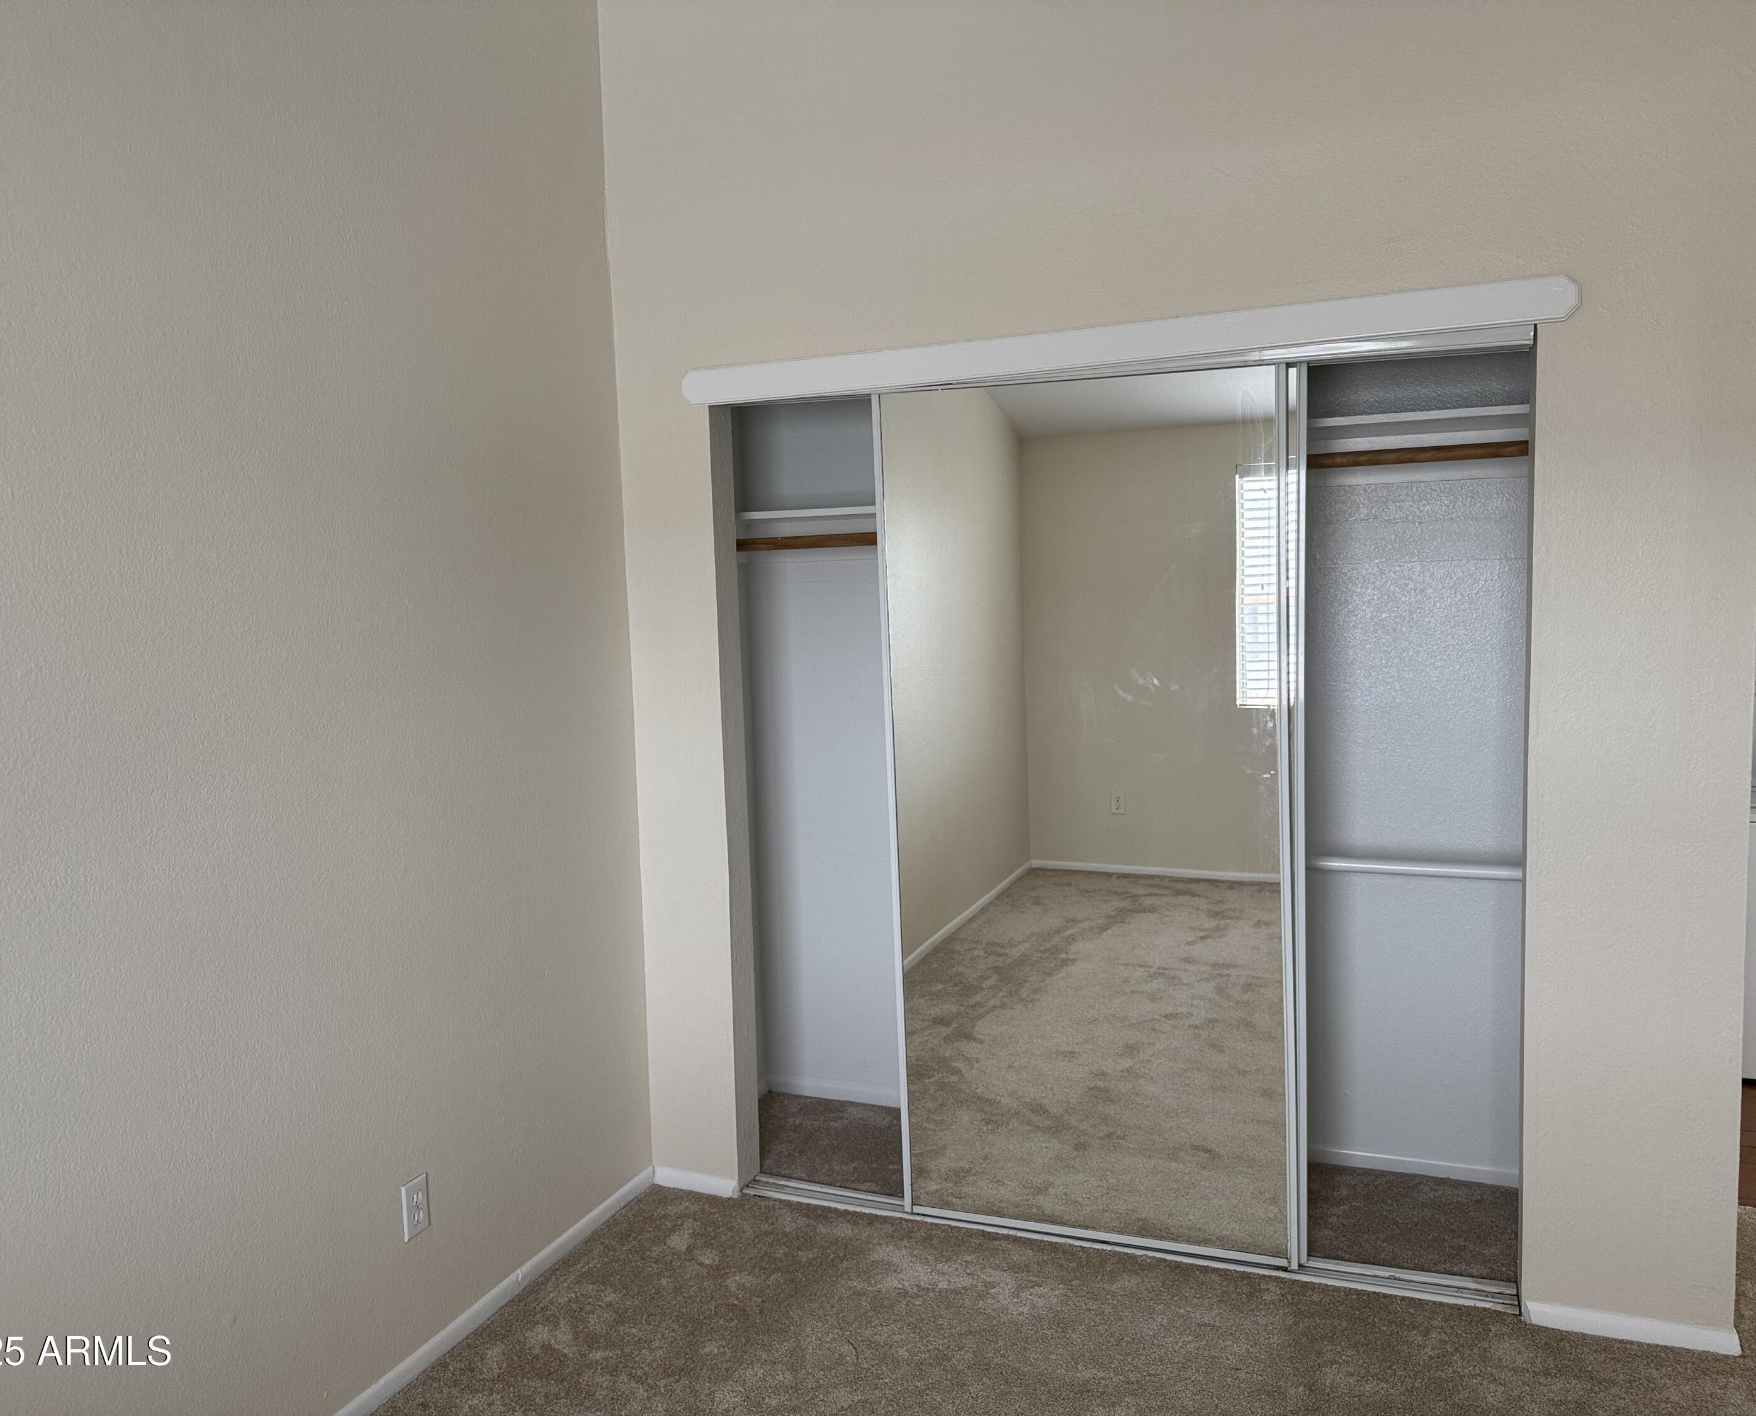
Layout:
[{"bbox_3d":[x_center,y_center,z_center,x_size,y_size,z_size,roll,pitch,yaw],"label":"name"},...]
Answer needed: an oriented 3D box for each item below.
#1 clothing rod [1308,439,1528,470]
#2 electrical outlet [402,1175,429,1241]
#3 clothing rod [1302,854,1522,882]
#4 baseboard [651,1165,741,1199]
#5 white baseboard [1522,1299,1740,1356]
[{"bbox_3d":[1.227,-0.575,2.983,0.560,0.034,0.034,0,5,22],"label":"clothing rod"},{"bbox_3d":[-0.938,1.016,2.662,0.008,0.115,0.070,0,5,22],"label":"electrical outlet"},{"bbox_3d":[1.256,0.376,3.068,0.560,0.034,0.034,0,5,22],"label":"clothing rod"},{"bbox_3d":[-0.483,1.249,3.454,0.245,0.048,0.014,0,5,22],"label":"baseboard"},{"bbox_3d":[1.527,1.258,2.658,0.383,0.048,0.014,0,5,22],"label":"white baseboard"}]

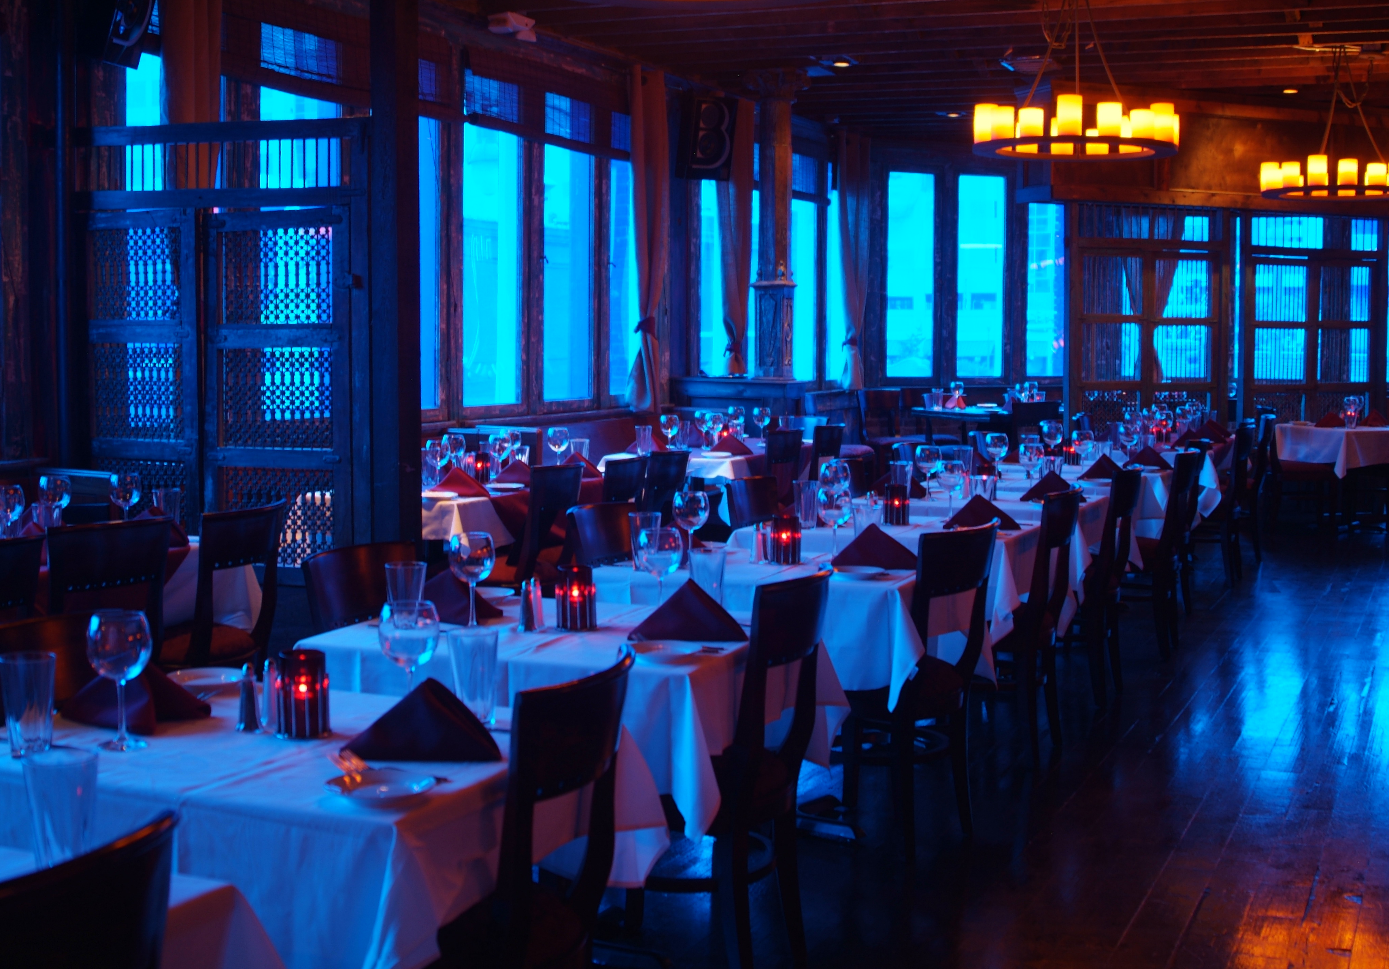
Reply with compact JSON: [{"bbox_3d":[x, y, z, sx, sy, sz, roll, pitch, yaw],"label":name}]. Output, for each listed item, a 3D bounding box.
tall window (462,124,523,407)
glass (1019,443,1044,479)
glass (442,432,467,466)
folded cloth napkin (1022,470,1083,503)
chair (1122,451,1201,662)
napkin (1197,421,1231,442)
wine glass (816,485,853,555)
[{"bbox_3d":[-1.210,-1.278,9.968,0.080,1.638,0.723,3,5,24],"label":"tall window"},{"bbox_3d":[1.322,-0.054,6.629,0.099,0.211,0.099,2,5,25],"label":"glass"},{"bbox_3d":[-1.023,-0.104,7.209,0.099,0.211,0.099,2,5,25],"label":"glass"},{"bbox_3d":[1.354,0.002,6.433,0.240,0.118,0.155,-1,6,-14],"label":"folded cloth napkin"},{"bbox_3d":[1.934,0.292,7.506,0.520,0.870,0.430,2,5,25],"label":"chair"},{"bbox_3d":[3.024,-0.313,9.978,0.240,0.118,0.155,0,5,-11],"label":"napkin"},{"bbox_3d":[0.396,0.107,4.778,0.099,0.211,0.099,0,5,0],"label":"wine glass"}]

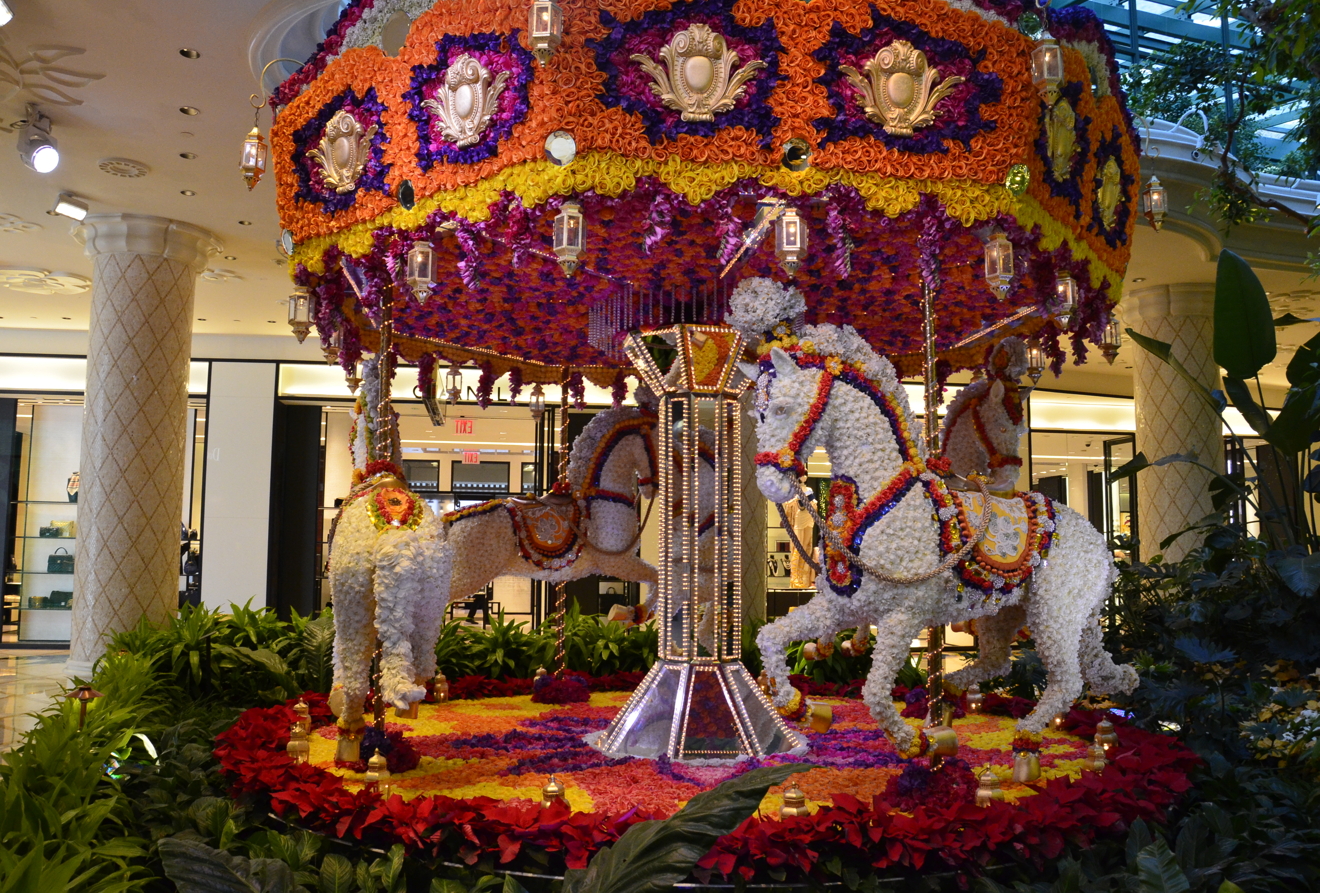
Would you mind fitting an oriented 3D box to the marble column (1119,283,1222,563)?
[{"bbox_3d":[5.808,0.425,11.243,1.250,4.197,1.250,-2,-6,27],"label":"marble column"}]

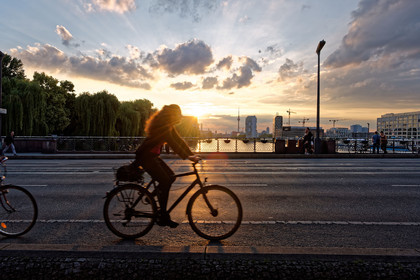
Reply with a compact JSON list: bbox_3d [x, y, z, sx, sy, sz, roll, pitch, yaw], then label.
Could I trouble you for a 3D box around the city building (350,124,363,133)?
[{"bbox_3d":[313.929,-17.143,600.000,27.000,31.000,27.000,1,1,30],"label":"city building"}]

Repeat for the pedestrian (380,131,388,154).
[{"bbox_3d":[12.650,0.200,20.300,0.420,1.640,0.500,0,1,15],"label":"pedestrian"}]

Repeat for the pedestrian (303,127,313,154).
[{"bbox_3d":[6.357,0.078,18.200,0.480,1.780,0.530,0,1,-30],"label":"pedestrian"}]

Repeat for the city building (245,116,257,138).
[{"bbox_3d":[103.000,-27.500,720.000,27.000,65.000,24.000,0,1,2],"label":"city building"}]

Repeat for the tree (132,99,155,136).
[{"bbox_3d":[-17.946,-4.688,75.000,8.000,13.000,8.000,0,1,0],"label":"tree"}]

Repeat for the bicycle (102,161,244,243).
[{"bbox_3d":[-0.480,0.765,3.580,1.780,1.040,0.580,0,1,2],"label":"bicycle"}]

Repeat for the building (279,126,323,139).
[{"bbox_3d":[173.196,-13.250,530.000,74.000,24.000,50.000,0,1,18],"label":"building"}]

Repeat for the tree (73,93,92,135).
[{"bbox_3d":[-31.600,-4.100,70.000,7.000,16.000,7.500,0,1,0],"label":"tree"}]

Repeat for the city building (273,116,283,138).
[{"bbox_3d":[149.000,-23.500,625.000,19.000,57.000,21.000,0,1,2],"label":"city building"}]

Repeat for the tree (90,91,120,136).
[{"bbox_3d":[-29.100,-4.900,78.000,9.000,17.500,9.000,0,1,0],"label":"tree"}]

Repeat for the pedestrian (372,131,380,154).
[{"bbox_3d":[12.235,0.191,20.600,0.550,1.680,0.380,0,1,9],"label":"pedestrian"}]

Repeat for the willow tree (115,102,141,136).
[{"bbox_3d":[-28.900,-4.600,98.000,9.300,17.000,9.300,0,1,0],"label":"willow tree"}]

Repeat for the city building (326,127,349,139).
[{"bbox_3d":[250.446,-12.768,550.000,42.000,22.000,32.000,0,1,23],"label":"city building"}]

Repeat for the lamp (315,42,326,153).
[{"bbox_3d":[7.770,-2.870,19.600,0.450,7.800,1.300,0,1,2],"label":"lamp"}]

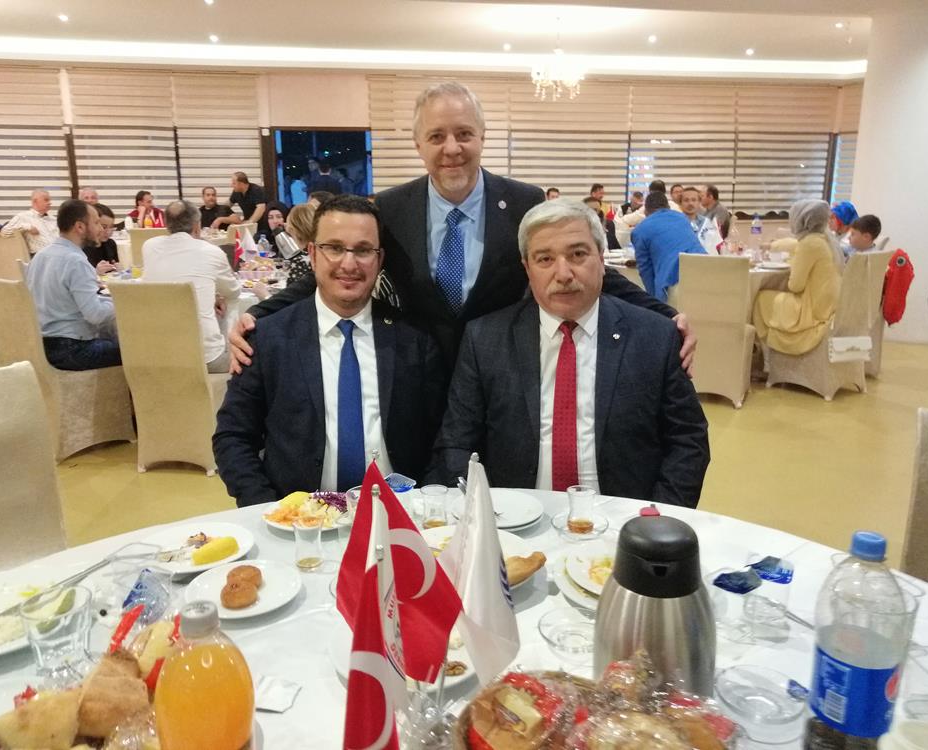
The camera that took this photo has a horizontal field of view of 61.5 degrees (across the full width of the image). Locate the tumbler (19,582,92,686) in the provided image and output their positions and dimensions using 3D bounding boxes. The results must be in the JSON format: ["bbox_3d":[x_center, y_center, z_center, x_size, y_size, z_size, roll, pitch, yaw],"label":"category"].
[{"bbox_3d":[-0.504,0.336,1.000,0.082,0.098,0.082,0,14,0],"label":"tumbler"}]

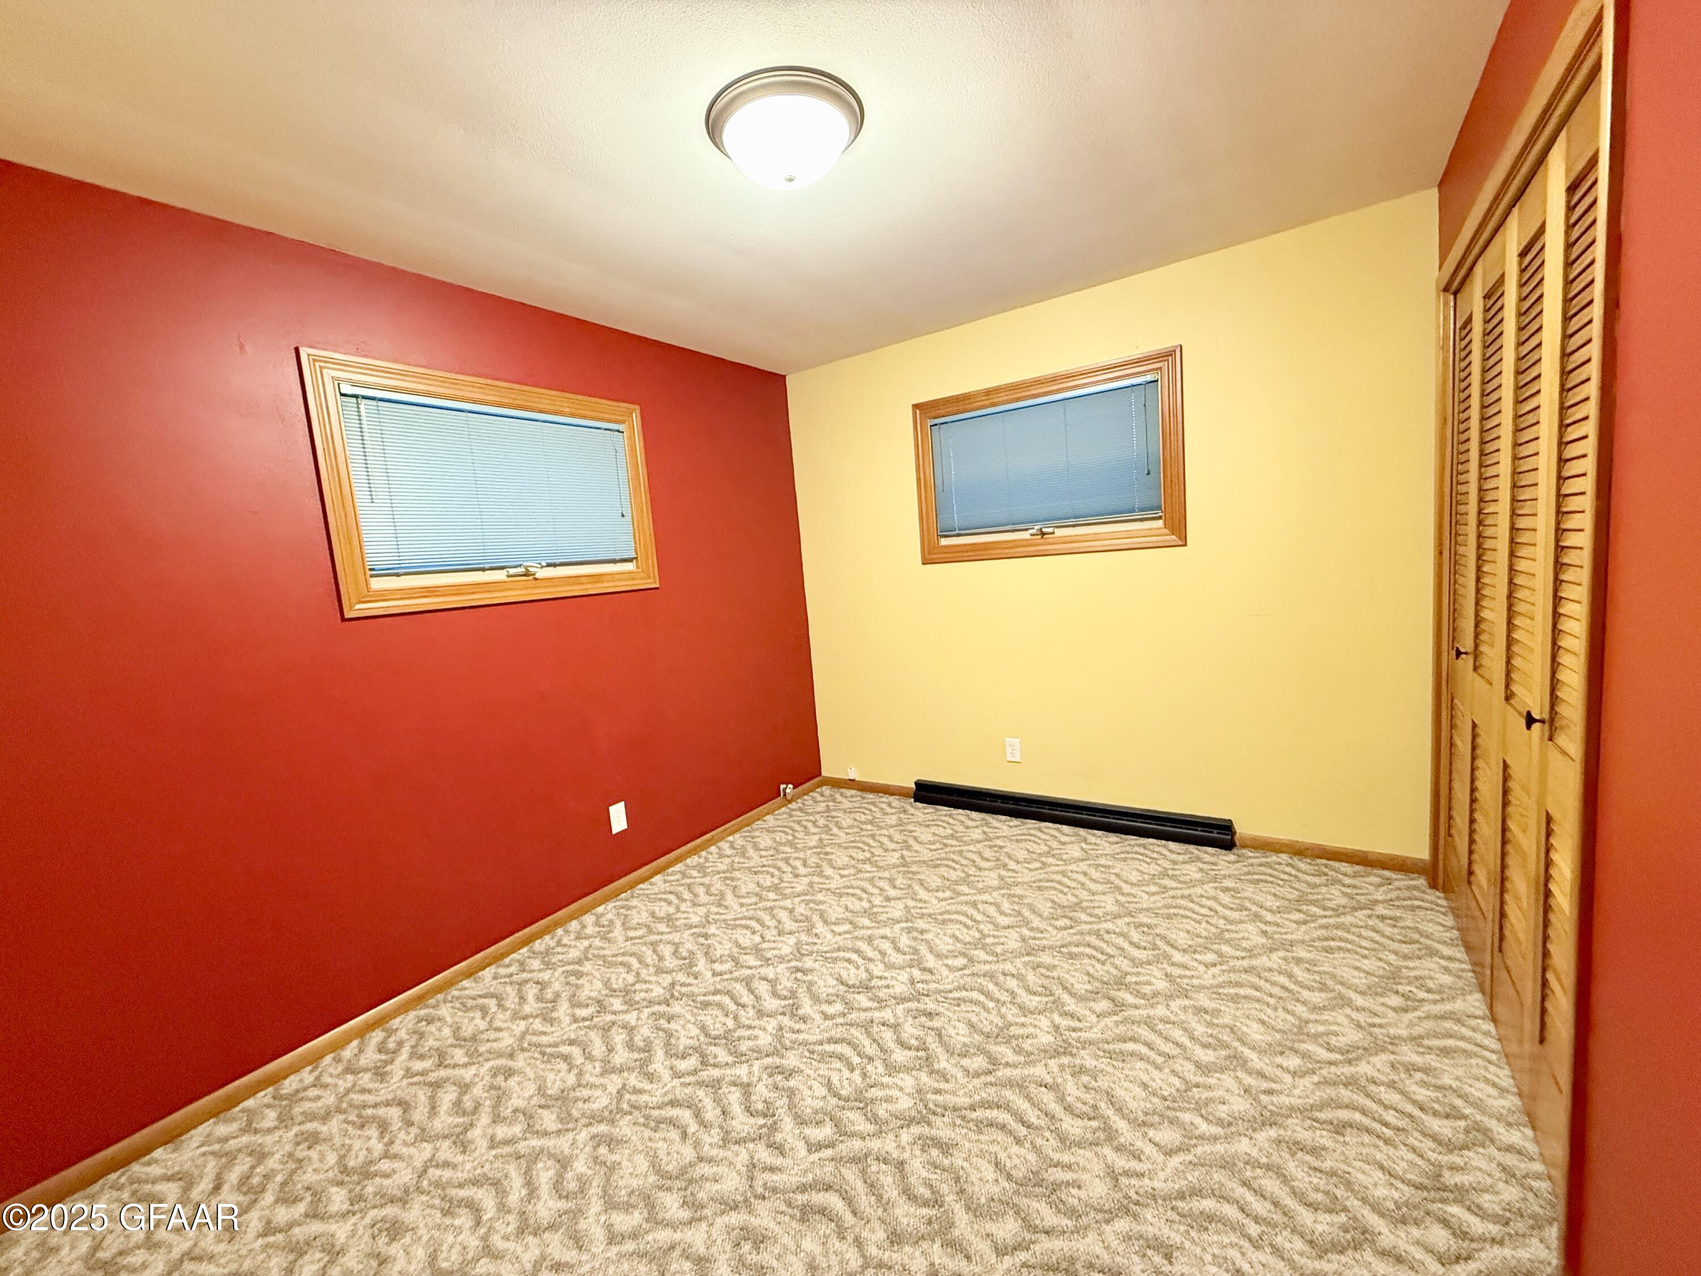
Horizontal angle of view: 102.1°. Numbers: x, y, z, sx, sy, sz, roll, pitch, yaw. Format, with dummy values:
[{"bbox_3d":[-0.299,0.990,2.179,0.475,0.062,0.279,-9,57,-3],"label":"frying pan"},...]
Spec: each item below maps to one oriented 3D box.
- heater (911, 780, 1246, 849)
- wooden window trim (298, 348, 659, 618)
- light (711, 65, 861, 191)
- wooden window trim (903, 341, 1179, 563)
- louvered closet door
[{"bbox_3d":[0.958,0.823,3.265,1.490,0.116,0.064,0,8,34],"label":"heater"},{"bbox_3d":[-1.216,-0.526,2.518,0.054,0.780,1.208,0,8,34],"label":"wooden window trim"},{"bbox_3d":[-0.148,-1.153,1.633,0.375,0.137,0.375,-5,7,1],"label":"light"},{"bbox_3d":[0.850,-0.765,3.114,1.208,0.790,0.072,0,8,34],"label":"wooden window trim"},{"bbox_3d":[1.576,-0.017,1.653,0.057,2.016,1.501,0,8,34],"label":"louvered closet door"}]

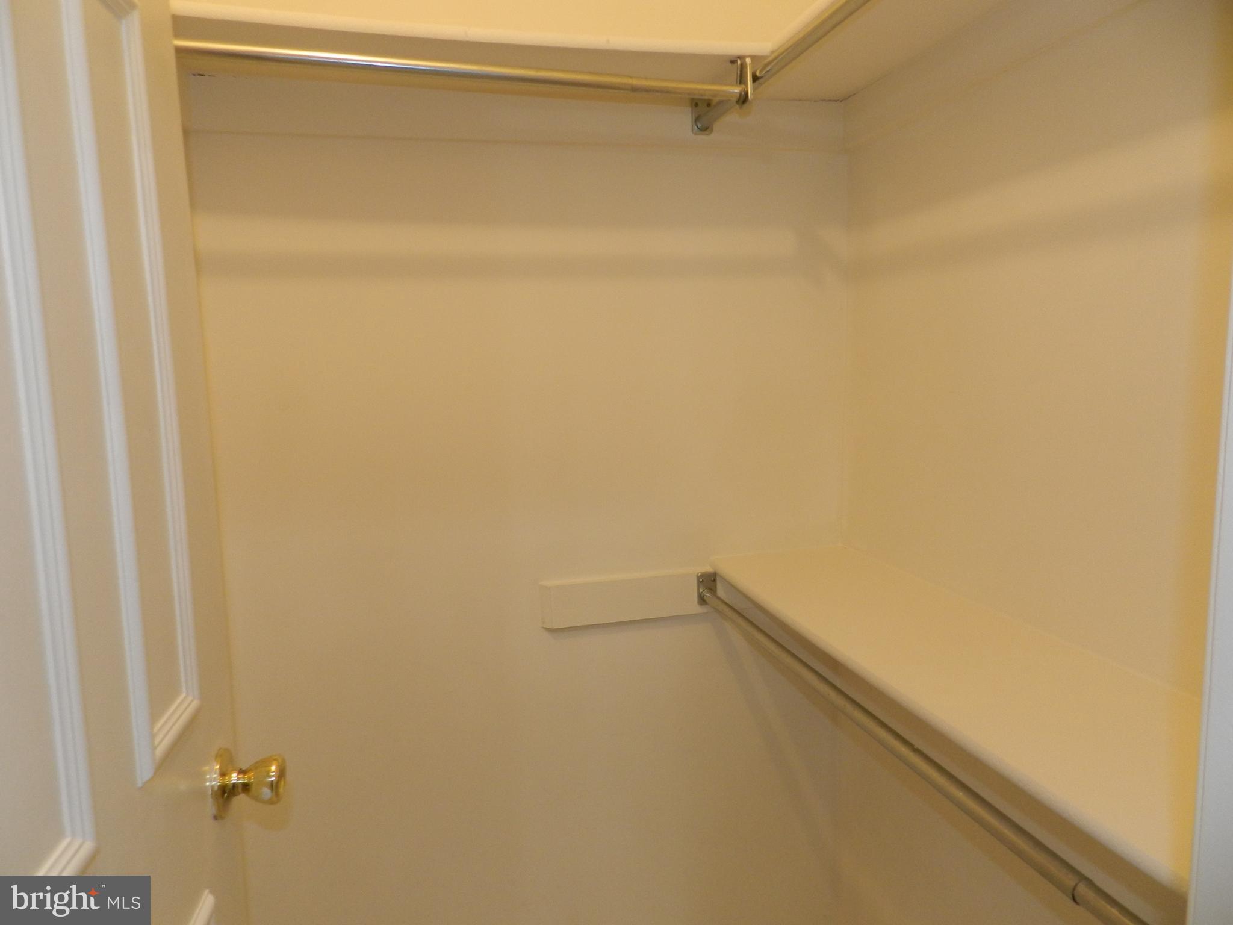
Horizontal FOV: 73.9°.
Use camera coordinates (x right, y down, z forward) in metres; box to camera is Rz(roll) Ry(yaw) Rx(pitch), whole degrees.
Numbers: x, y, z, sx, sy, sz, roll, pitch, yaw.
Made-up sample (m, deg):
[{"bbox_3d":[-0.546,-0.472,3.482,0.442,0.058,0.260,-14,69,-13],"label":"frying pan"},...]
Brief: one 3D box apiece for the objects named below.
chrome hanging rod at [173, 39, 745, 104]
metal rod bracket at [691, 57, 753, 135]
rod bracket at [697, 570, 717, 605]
[{"bbox_3d":[-0.242,-0.623,1.300,0.965,0.025,0.025,-4,8,-18],"label":"chrome hanging rod"},{"bbox_3d":[0.197,-0.682,1.536,0.047,0.084,0.199,-3,8,-14],"label":"metal rod bracket"},{"bbox_3d":[0.198,0.272,1.749,0.044,0.073,0.022,-3,8,-14],"label":"rod bracket"}]

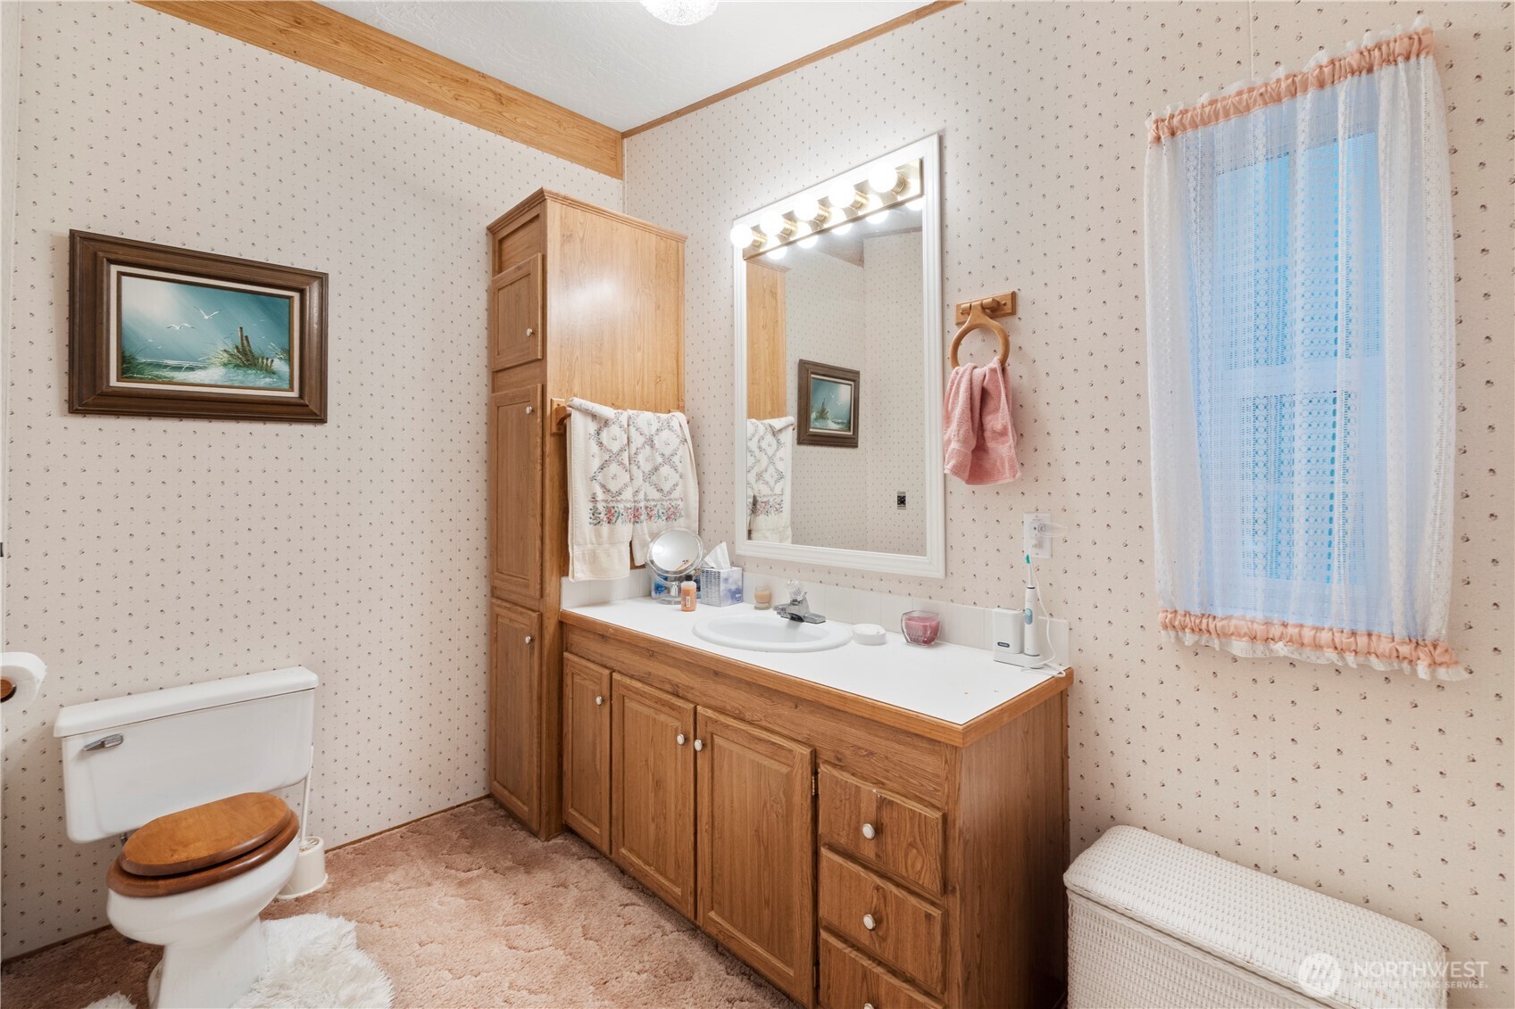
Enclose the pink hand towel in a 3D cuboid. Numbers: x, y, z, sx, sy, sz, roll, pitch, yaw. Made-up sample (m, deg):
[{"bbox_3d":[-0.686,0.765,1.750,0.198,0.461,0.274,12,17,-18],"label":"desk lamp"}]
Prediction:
[{"bbox_3d":[0.588,-0.215,1.665,0.198,0.323,0.073,2,2,45],"label":"pink hand towel"}]

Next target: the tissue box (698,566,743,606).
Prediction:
[{"bbox_3d":[-0.133,0.305,2.370,0.112,0.136,0.112,2,2,45],"label":"tissue box"}]

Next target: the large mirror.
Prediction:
[{"bbox_3d":[0.227,-0.412,2.058,0.833,1.226,0.035,2,2,45],"label":"large mirror"}]

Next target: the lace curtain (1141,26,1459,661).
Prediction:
[{"bbox_3d":[1.028,-0.264,1.238,0.460,1.120,0.065,2,2,45],"label":"lace curtain"}]

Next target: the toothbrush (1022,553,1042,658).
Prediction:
[{"bbox_3d":[0.681,0.250,1.556,0.030,0.250,0.034,2,2,45],"label":"toothbrush"}]

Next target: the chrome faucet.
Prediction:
[{"bbox_3d":[0.110,0.309,1.992,0.148,0.130,0.165,2,2,45],"label":"chrome faucet"}]

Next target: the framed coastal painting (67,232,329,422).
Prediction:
[{"bbox_3d":[-1.633,-0.497,1.893,0.040,0.487,0.577,2,2,45],"label":"framed coastal painting"}]

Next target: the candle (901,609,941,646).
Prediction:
[{"bbox_3d":[0.461,0.348,1.765,0.106,0.088,0.106,2,2,45],"label":"candle"}]

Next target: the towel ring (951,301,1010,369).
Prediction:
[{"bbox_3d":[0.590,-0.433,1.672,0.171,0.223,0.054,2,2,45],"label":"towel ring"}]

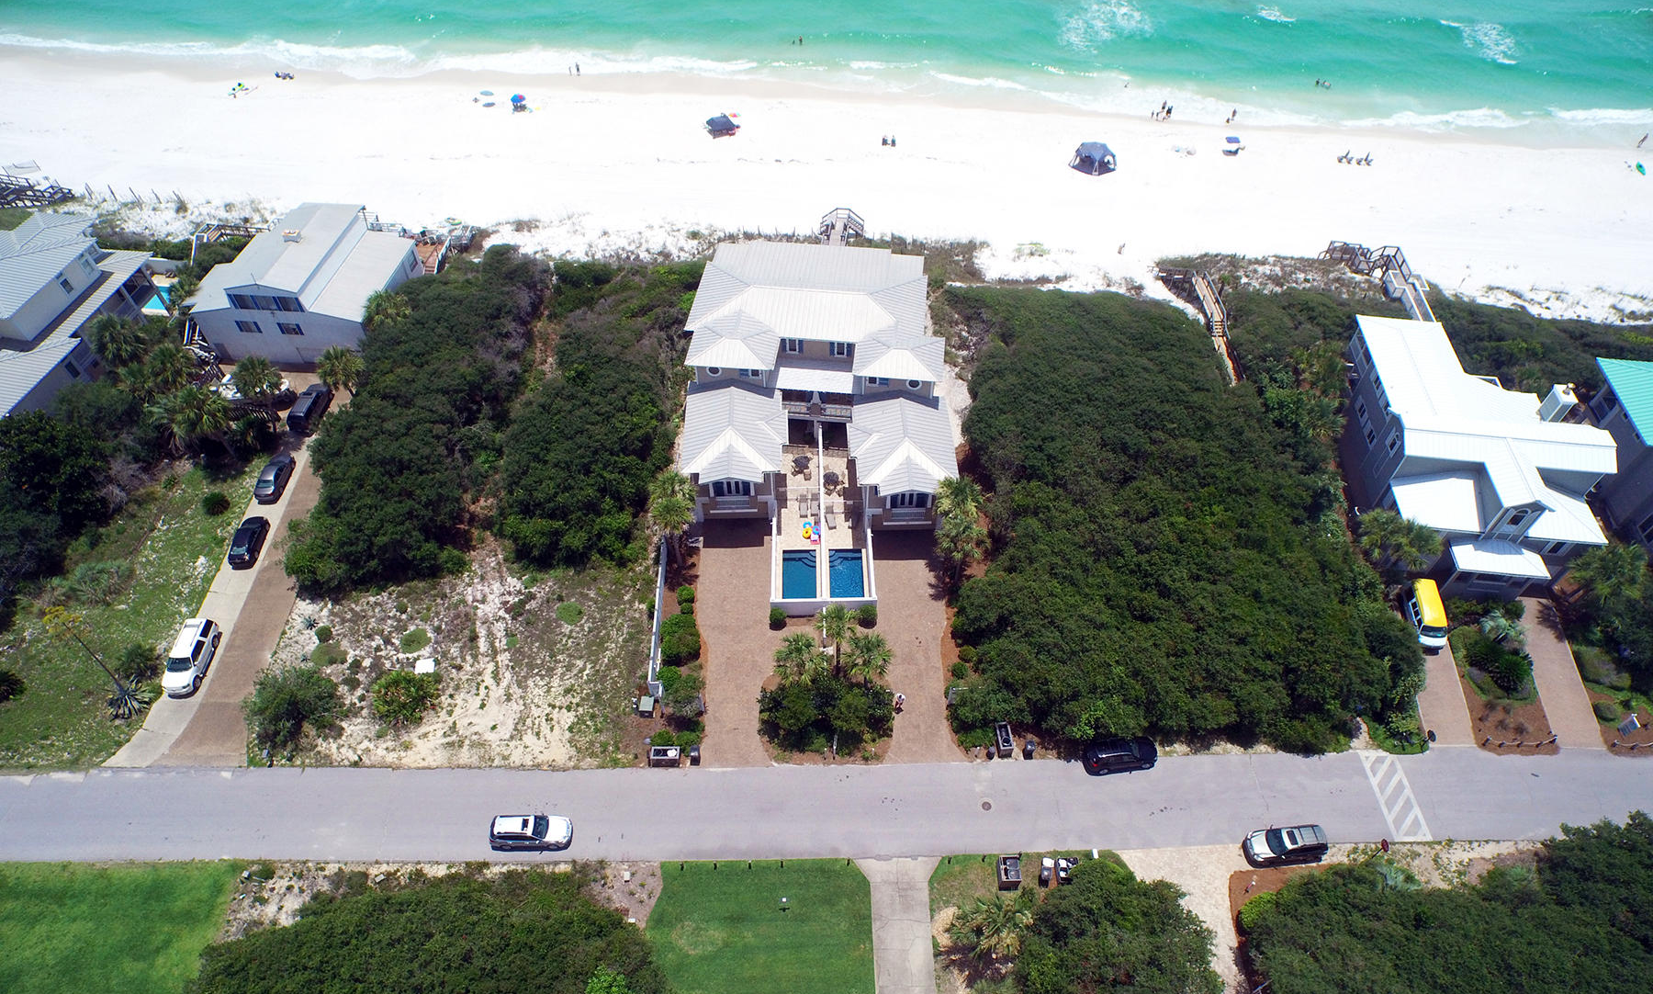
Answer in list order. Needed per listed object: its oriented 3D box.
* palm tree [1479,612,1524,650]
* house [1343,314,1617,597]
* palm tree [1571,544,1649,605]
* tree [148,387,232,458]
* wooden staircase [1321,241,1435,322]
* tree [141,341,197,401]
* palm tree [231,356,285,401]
[{"bbox_3d":[44.576,8.877,60.926,2.900,2.800,2.800,-2,49,0],"label":"palm tree"},{"bbox_3d":[46.393,-3.576,67.394,13.600,9.400,21.000,5,49,6],"label":"house"},{"bbox_3d":[50.988,5.740,61.039,4.900,6.400,4.700,-2,49,0],"label":"palm tree"},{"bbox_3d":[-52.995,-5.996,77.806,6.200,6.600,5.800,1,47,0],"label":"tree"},{"bbox_3d":[51.426,-19.036,85.206,8.000,4.800,13.500,5,49,6],"label":"wooden staircase"},{"bbox_3d":[-59.151,-10.982,83.095,4.800,5.700,4.800,1,47,0],"label":"tree"},{"bbox_3d":[-51.111,-10.313,83.010,4.400,5.000,4.400,1,47,0],"label":"palm tree"}]

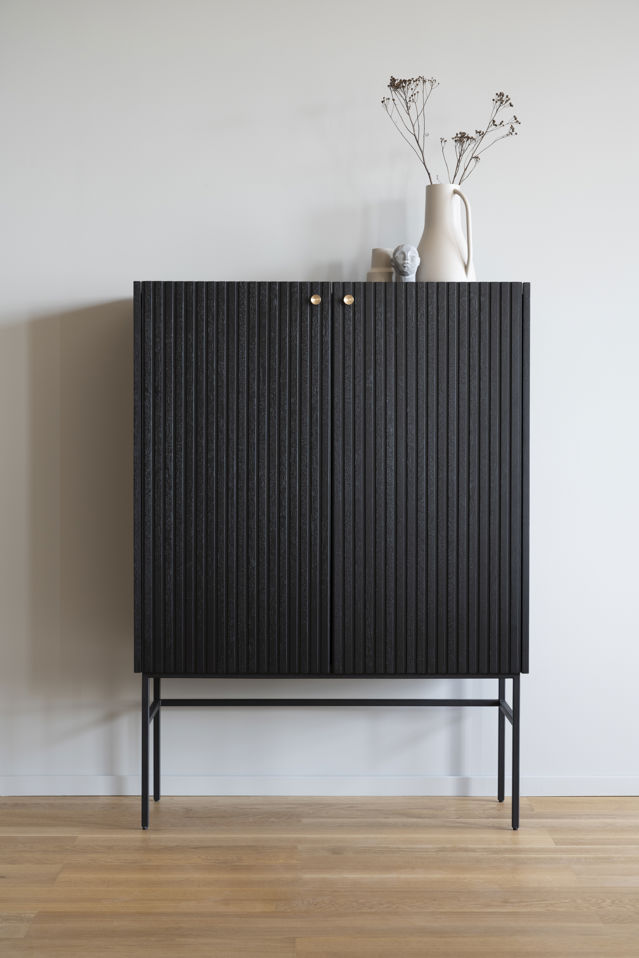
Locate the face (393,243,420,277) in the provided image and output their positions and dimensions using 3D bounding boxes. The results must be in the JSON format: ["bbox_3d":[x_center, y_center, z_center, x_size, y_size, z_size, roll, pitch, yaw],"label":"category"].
[{"bbox_3d":[0.226,-0.568,4.290,0.073,0.084,0.075,0,1,0],"label":"face"}]

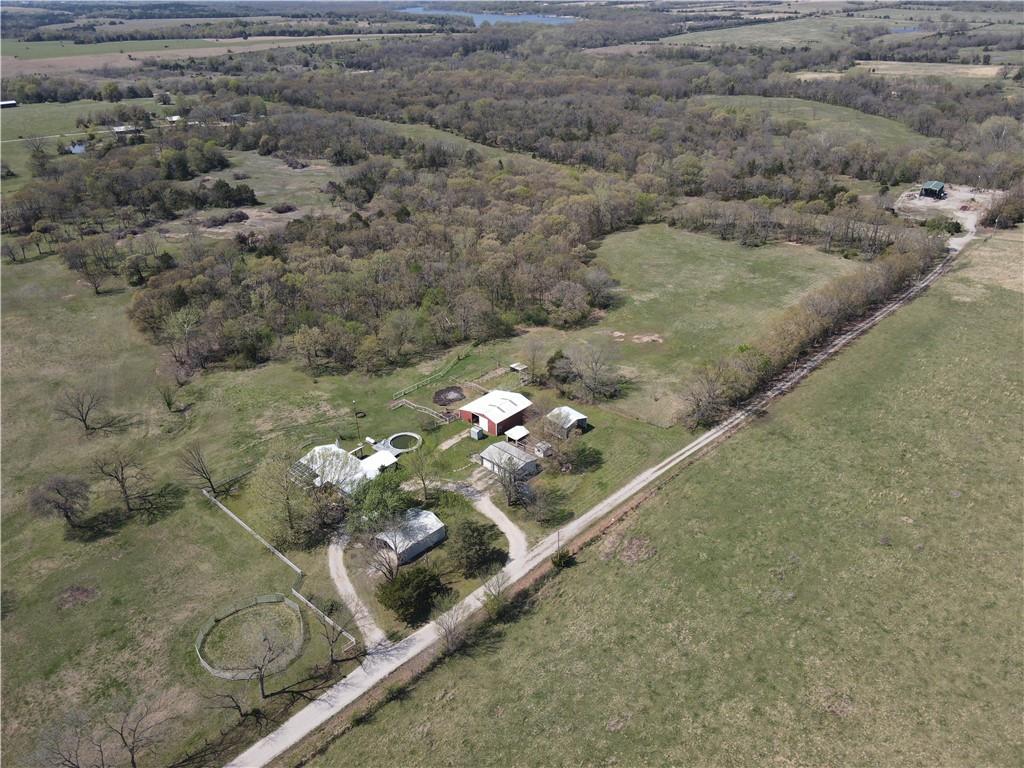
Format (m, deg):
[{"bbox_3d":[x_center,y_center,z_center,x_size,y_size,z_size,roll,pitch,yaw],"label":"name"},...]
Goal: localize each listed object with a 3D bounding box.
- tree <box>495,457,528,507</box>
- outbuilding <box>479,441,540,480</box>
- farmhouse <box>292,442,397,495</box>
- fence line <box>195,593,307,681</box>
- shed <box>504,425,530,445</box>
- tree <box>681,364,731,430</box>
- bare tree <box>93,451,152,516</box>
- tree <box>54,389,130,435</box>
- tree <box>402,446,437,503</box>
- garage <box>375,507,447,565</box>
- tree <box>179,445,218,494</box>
[{"bbox_3d":[-0.105,20.641,149.273,7.123,11.896,7.123,0,29,0],"label":"tree"},{"bbox_3d":[-0.683,17.567,163.888,10.400,3.800,7.600,23,37,35],"label":"outbuilding"},{"bbox_3d":[-37.544,18.786,160.466,17.500,5.000,18.500,26,38,38],"label":"farmhouse"},{"bbox_3d":[-43.853,42.758,120.720,17.200,1.800,17.200,0,29,0],"label":"fence line"},{"bbox_3d":[1.414,12.792,173.487,4.000,2.800,4.300,26,38,38],"label":"shed"},{"bbox_3d":[47.582,3.152,175.605,11.855,16.627,11.855,9,30,15],"label":"tree"},{"bbox_3d":[-80.718,20.953,147.328,12.500,14.000,12.000,0,29,0],"label":"bare tree"},{"bbox_3d":[-107.180,6.869,176.208,13.000,10.500,12.000,0,29,0],"label":"tree"},{"bbox_3d":[-19.446,19.255,150.038,7.075,13.564,7.075,-4,30,-8],"label":"tree"},{"bbox_3d":[-20.164,29.943,141.053,7.600,4.400,11.300,26,38,38],"label":"garage"},{"bbox_3d":[-68.211,18.747,153.139,7.000,12.200,7.000,0,29,0],"label":"tree"}]

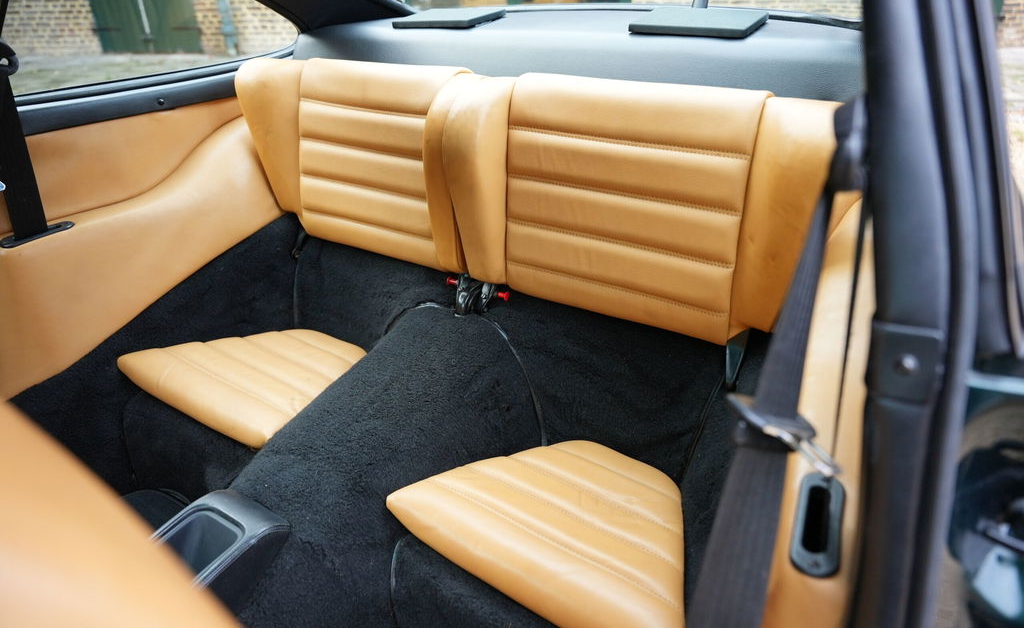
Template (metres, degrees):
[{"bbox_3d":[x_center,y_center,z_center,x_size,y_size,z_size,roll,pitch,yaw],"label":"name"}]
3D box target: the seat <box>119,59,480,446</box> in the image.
[{"bbox_3d":[-0.361,-0.132,1.135,0.565,0.525,0.455,16,31,31],"label":"seat"}]

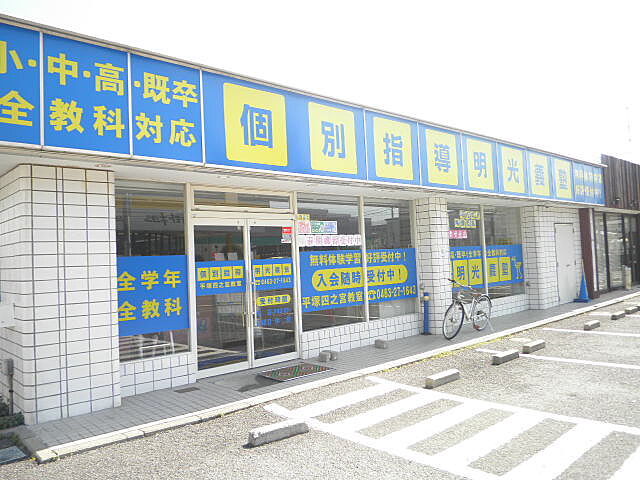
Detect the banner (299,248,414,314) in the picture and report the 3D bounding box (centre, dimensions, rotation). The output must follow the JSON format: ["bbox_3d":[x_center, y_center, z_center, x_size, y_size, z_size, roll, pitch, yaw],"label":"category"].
[{"bbox_3d":[0.807,0.665,8.498,2.888,0.973,0.040,-1,-3,-41],"label":"banner"}]

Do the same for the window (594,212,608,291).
[{"bbox_3d":[9.295,0.385,15.853,0.851,2.607,0.100,-1,-3,-41],"label":"window"}]

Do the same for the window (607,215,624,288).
[{"bbox_3d":[10.233,0.394,16.661,1.414,2.569,0.100,-1,-3,-41],"label":"window"}]

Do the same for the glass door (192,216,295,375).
[{"bbox_3d":[-1.012,0.772,6.942,1.748,2.136,0.100,-1,-3,-41],"label":"glass door"}]

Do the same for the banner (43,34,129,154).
[{"bbox_3d":[-2.295,-1.411,4.780,0.790,1.096,0.080,-1,-3,-41],"label":"banner"}]

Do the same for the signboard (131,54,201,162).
[{"bbox_3d":[-1.671,-1.422,5.319,0.813,1.107,0.080,-1,-3,-41],"label":"signboard"}]

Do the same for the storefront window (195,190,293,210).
[{"bbox_3d":[-1.079,-0.568,6.989,1.631,0.201,0.100,-1,-3,-41],"label":"storefront window"}]

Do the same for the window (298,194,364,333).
[{"bbox_3d":[0.227,0.333,8.044,1.452,2.193,0.100,-1,-3,-41],"label":"window"}]

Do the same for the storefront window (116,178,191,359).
[{"bbox_3d":[-2.078,0.362,6.056,0.912,2.189,0.100,-1,-3,-41],"label":"storefront window"}]

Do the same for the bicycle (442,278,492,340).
[{"bbox_3d":[2.756,1.221,8.759,1.780,1.060,0.570,0,-3,-45],"label":"bicycle"}]

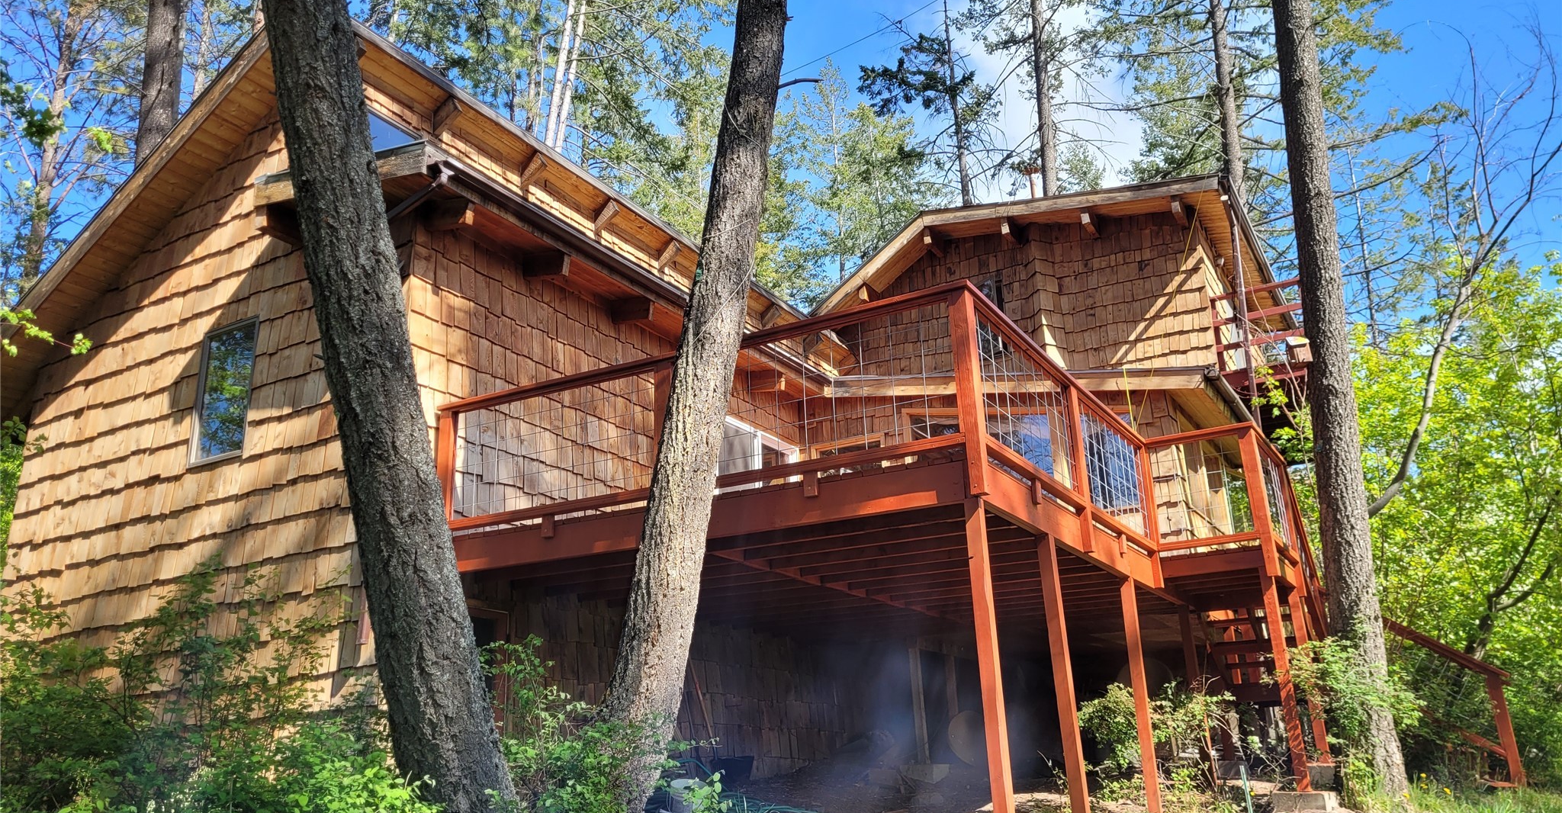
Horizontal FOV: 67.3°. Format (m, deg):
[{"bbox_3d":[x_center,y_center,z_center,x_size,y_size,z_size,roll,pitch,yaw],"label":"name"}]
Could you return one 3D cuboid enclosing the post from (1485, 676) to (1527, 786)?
[{"bbox_3d":[6.623,2.954,10.717,0.100,0.987,0.100,-12,-21,29],"label":"post"}]

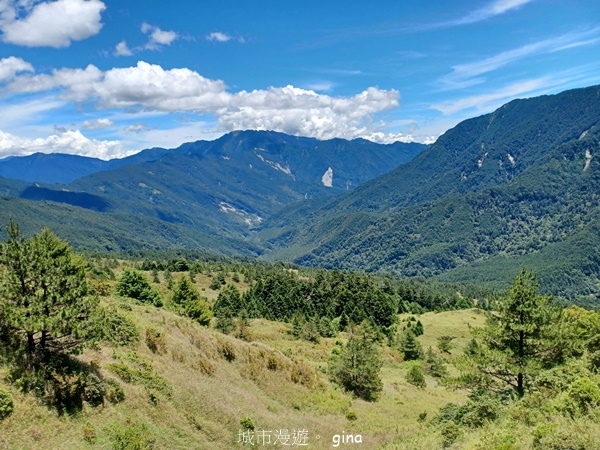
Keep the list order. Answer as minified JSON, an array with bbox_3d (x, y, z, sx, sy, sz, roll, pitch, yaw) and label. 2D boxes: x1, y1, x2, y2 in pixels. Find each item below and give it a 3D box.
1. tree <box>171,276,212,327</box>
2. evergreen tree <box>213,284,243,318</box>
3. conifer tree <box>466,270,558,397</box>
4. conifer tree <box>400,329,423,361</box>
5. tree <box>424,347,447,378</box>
[{"bbox_3d":[-14.405,10.063,57.000,5.100,6.450,4.950,0,6,0],"label":"tree"},{"bbox_3d":[-11.378,12.156,68.000,4.570,5.540,4.430,0,6,0],"label":"evergreen tree"},{"bbox_3d":[11.174,5.706,23.000,4.740,6.660,4.590,0,6,0],"label":"conifer tree"},{"bbox_3d":[11.731,12.686,46.000,2.470,3.330,2.400,0,6,0],"label":"conifer tree"},{"bbox_3d":[12.196,12.376,39.000,1.920,2.820,1.860,0,6,0],"label":"tree"}]

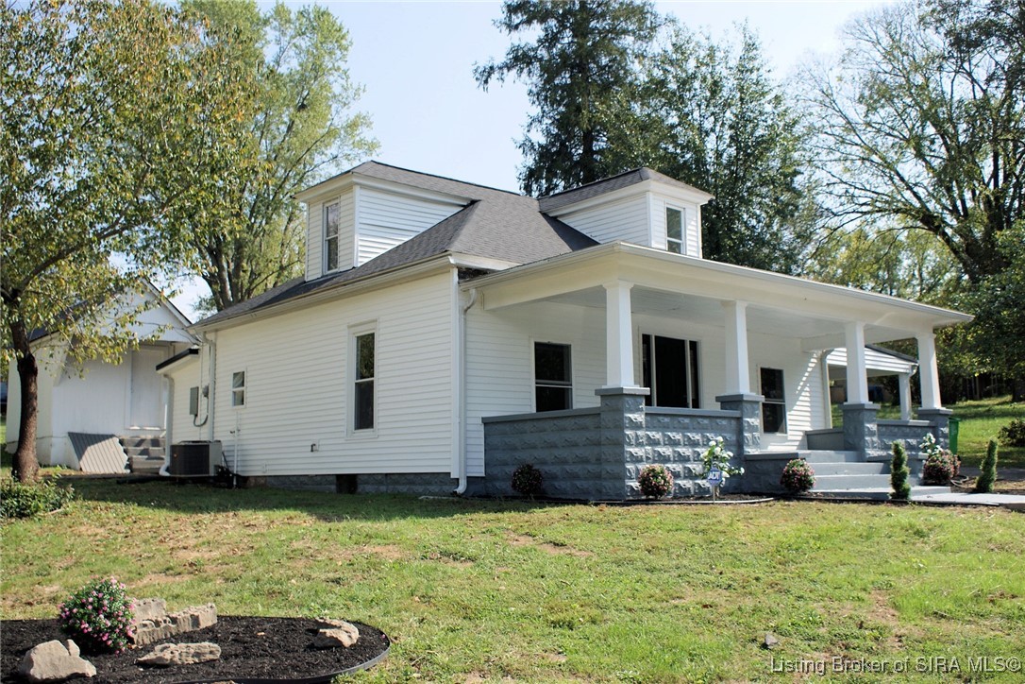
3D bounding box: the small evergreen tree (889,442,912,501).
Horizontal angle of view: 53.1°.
[{"bbox_3d":[4.907,1.616,12.950,0.280,0.740,0.280,6,-10,-41],"label":"small evergreen tree"}]

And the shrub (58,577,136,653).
[{"bbox_3d":[-2.414,1.586,5.950,0.440,0.440,0.440,6,-10,-41],"label":"shrub"}]

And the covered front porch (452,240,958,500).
[{"bbox_3d":[3.917,0.797,16.706,9.450,3.270,3.370,6,-10,-41],"label":"covered front porch"}]

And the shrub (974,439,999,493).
[{"bbox_3d":[7.080,1.853,15.300,0.340,0.820,0.340,6,-10,-41],"label":"shrub"}]

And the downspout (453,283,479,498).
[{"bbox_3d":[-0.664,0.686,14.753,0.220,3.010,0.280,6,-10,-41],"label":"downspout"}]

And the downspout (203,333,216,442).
[{"bbox_3d":[-6.166,1.322,20.868,0.160,3.070,0.140,6,-10,-41],"label":"downspout"}]

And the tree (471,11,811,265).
[{"bbox_3d":[4.847,-4.882,38.000,12.000,15.300,11.000,-2,-7,7],"label":"tree"}]

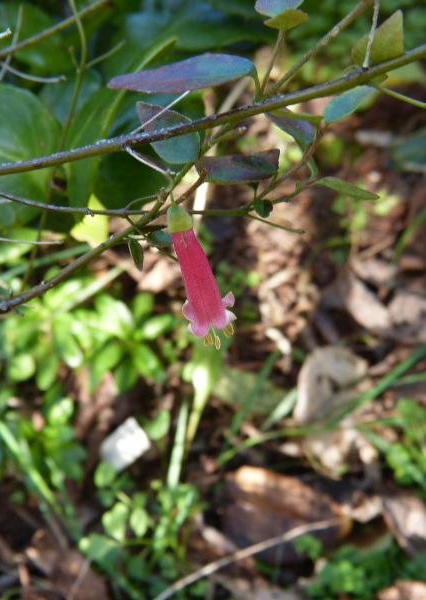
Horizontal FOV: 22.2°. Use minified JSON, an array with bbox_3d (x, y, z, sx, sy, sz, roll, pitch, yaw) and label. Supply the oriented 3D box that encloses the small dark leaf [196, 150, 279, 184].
[{"bbox_3d":[0.007,-0.040,0.330,0.025,0.004,0.009,-7,53,-5],"label":"small dark leaf"}]

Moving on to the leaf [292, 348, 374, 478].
[{"bbox_3d":[0.074,0.069,0.684,0.047,0.025,0.089,0,40,0],"label":"leaf"}]

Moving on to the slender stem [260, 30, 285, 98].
[{"bbox_3d":[0.018,-0.073,0.335,0.002,0.021,0.002,20,15,0],"label":"slender stem"}]

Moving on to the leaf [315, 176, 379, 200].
[{"bbox_3d":[0.042,-0.034,0.335,0.020,0.003,0.007,15,29,-3],"label":"leaf"}]

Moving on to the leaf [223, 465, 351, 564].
[{"bbox_3d":[0.041,0.122,0.623,0.073,0.022,0.054,0,40,0],"label":"leaf"}]

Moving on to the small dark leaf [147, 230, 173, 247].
[{"bbox_3d":[-0.016,-0.019,0.340,0.009,0.003,0.006,8,45,0],"label":"small dark leaf"}]

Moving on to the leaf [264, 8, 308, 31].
[{"bbox_3d":[0.022,-0.087,0.335,0.013,0.007,0.003,5,27,-9],"label":"leaf"}]

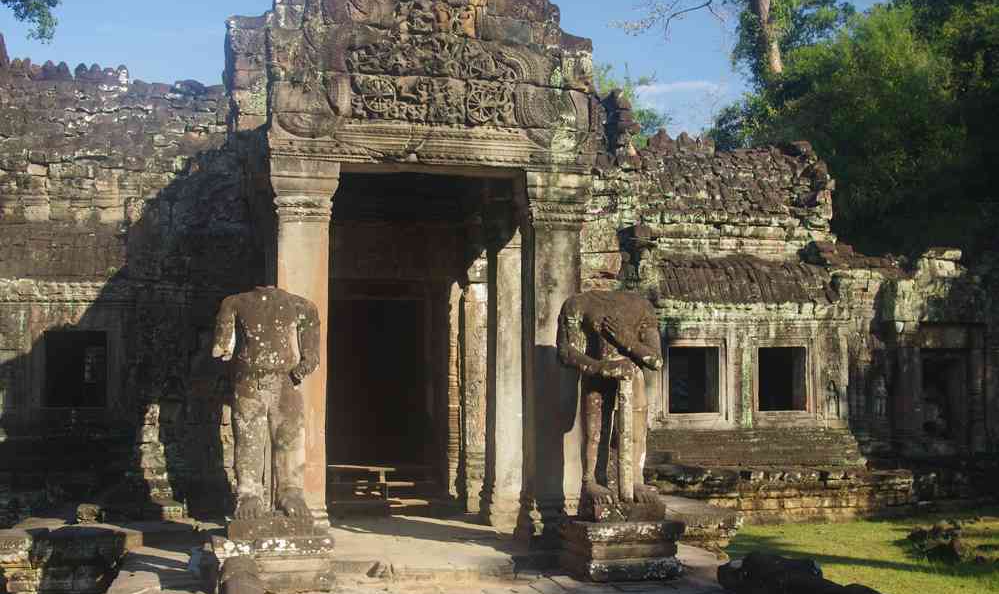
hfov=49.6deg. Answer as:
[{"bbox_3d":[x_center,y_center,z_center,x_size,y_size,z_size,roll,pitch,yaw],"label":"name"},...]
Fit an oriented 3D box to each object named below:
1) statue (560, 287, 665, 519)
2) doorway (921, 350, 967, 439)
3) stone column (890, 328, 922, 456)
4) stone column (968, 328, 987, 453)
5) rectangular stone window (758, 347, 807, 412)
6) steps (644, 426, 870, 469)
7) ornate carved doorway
[{"bbox_3d":[0.976,0.940,9.596,0.840,1.920,0.520,2,-6,-14],"label":"statue"},{"bbox_3d":[6.565,1.459,16.214,0.782,1.302,0.280,2,-6,-14],"label":"doorway"},{"bbox_3d":[5.987,1.406,15.983,0.382,1.866,0.300,2,-6,-14],"label":"stone column"},{"bbox_3d":[6.586,1.307,15.072,0.260,1.678,0.260,1,-2,-13],"label":"stone column"},{"bbox_3d":[4.019,1.190,15.595,0.755,0.927,0.250,2,-6,-14],"label":"rectangular stone window"},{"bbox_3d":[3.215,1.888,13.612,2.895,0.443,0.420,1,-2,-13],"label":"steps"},{"bbox_3d":[-0.667,0.456,9.021,1.620,2.900,0.800,1,-2,-13],"label":"ornate carved doorway"}]

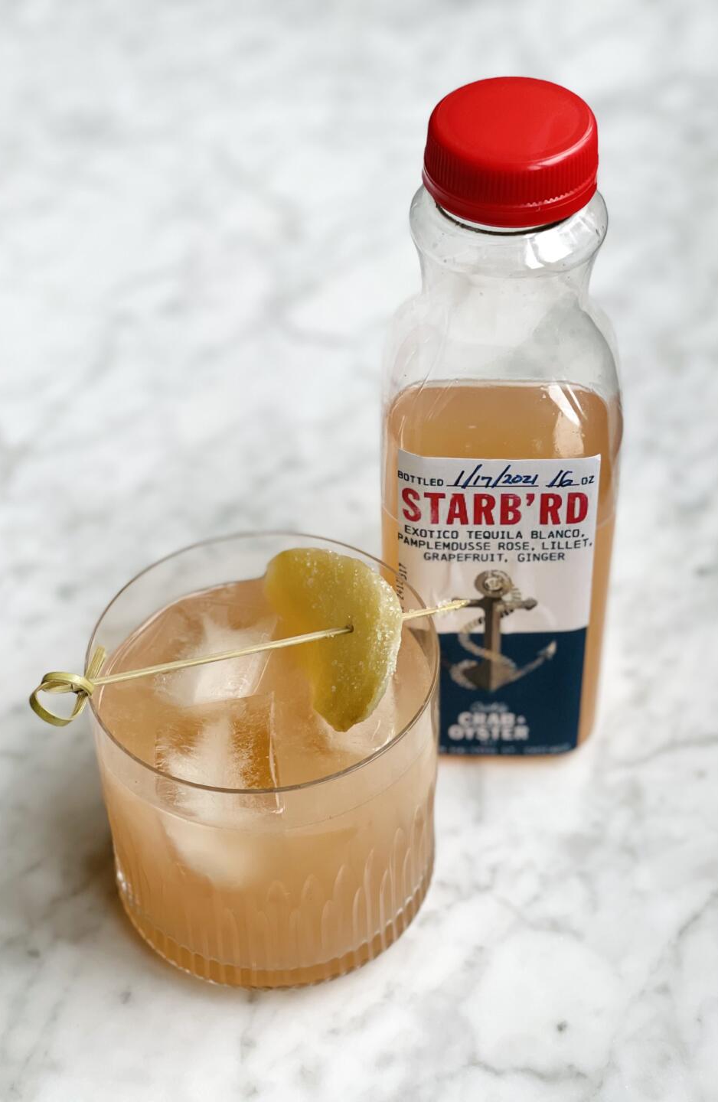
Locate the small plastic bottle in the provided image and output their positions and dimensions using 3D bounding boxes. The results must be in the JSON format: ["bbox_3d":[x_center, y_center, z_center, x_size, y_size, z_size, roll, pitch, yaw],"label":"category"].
[{"bbox_3d":[0.037,-0.029,0.545,0.061,0.192,0.061,-1,43,0],"label":"small plastic bottle"}]

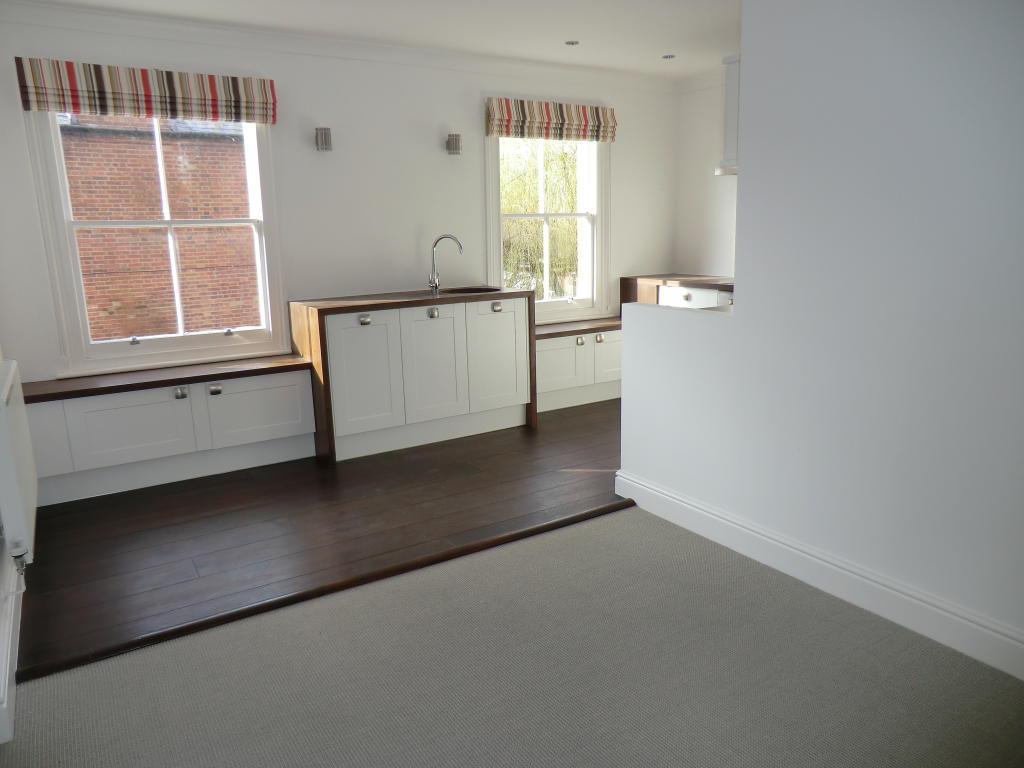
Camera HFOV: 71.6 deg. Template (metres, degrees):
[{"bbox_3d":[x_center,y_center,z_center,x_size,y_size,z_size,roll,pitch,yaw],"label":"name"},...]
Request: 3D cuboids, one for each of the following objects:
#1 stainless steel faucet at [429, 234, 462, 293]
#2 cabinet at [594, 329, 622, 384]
[{"bbox_3d":[-0.451,-0.826,4.860,0.240,0.383,0.068,-1,13,1],"label":"stainless steel faucet"},{"bbox_3d":[0.746,-0.259,5.702,0.485,0.395,0.350,-9,15,-31],"label":"cabinet"}]

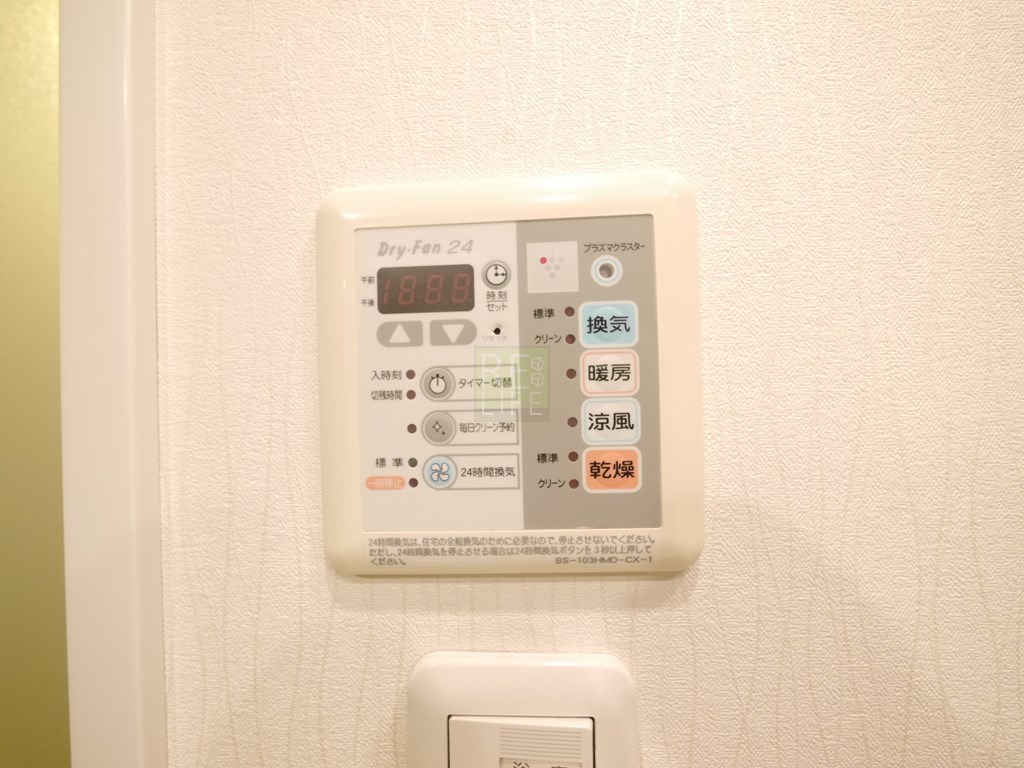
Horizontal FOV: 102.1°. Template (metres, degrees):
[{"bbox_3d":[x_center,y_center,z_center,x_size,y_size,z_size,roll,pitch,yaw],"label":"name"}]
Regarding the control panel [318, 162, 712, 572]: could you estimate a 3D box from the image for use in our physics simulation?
[{"bbox_3d":[-0.001,-0.003,0.122,0.116,0.120,0.014,-2,-1,2],"label":"control panel"}]

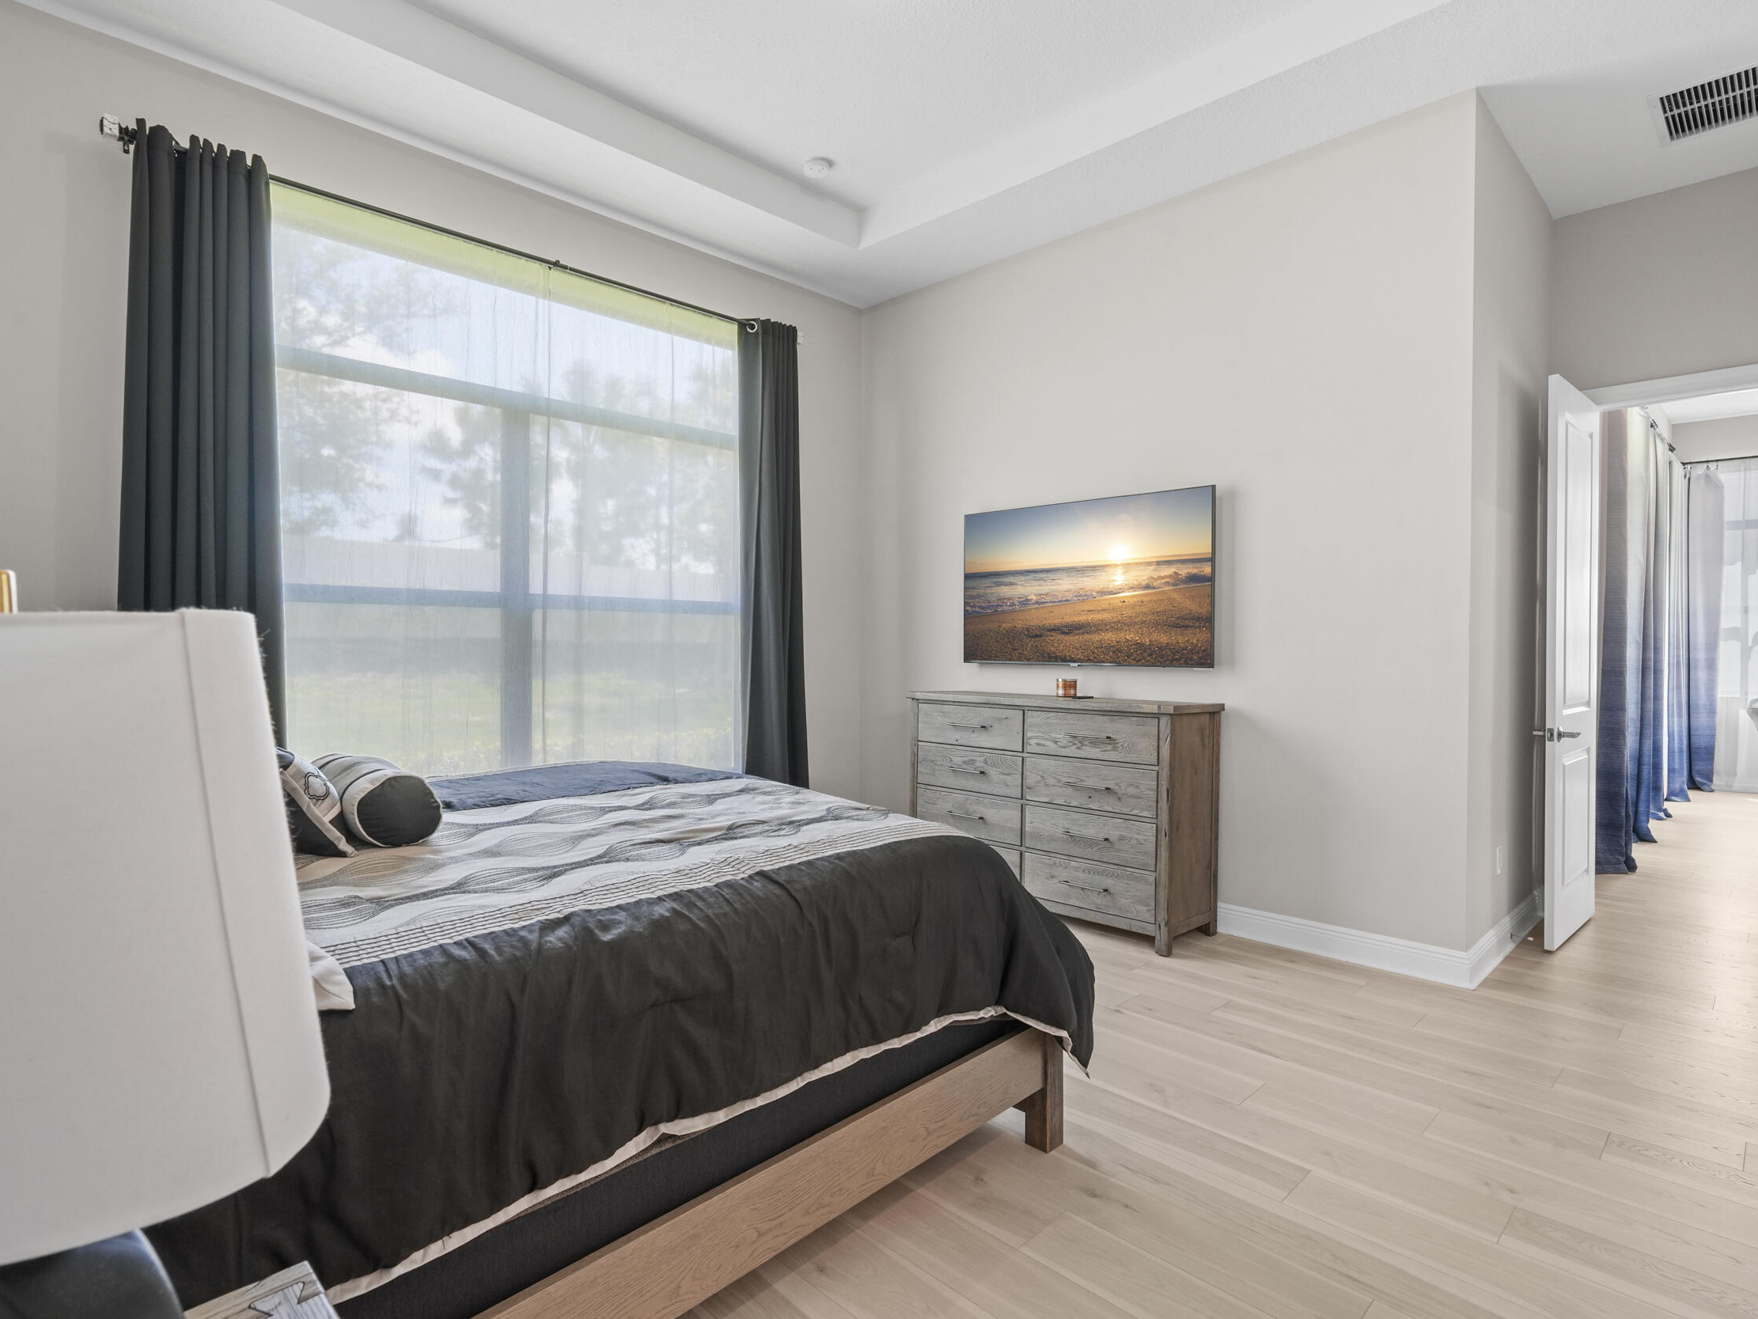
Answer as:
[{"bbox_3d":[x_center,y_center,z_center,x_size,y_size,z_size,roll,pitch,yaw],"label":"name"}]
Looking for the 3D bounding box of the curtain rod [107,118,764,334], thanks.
[{"bbox_3d":[-1.521,-1.771,3.952,2.958,0.078,0.123,-1,1,-45],"label":"curtain rod"}]

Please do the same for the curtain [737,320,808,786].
[{"bbox_3d":[-0.587,-0.318,4.868,0.468,3.016,0.137,-1,1,-45],"label":"curtain"}]

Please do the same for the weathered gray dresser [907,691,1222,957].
[{"bbox_3d":[0.845,0.716,4.307,0.468,1.011,1.521,-1,1,-45],"label":"weathered gray dresser"}]

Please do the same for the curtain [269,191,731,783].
[{"bbox_3d":[-1.650,-0.591,4.085,2.425,2.522,0.123,-1,1,-45],"label":"curtain"}]

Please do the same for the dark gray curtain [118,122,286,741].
[{"bbox_3d":[-2.373,-0.271,3.102,0.455,2.983,0.137,-1,1,-45],"label":"dark gray curtain"}]

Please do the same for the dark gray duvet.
[{"bbox_3d":[-0.905,0.746,2.324,2.015,0.630,2.151,-1,1,-45],"label":"dark gray duvet"}]

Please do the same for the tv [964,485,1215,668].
[{"bbox_3d":[1.001,-0.381,4.440,0.059,0.822,1.425,-1,1,-45],"label":"tv"}]

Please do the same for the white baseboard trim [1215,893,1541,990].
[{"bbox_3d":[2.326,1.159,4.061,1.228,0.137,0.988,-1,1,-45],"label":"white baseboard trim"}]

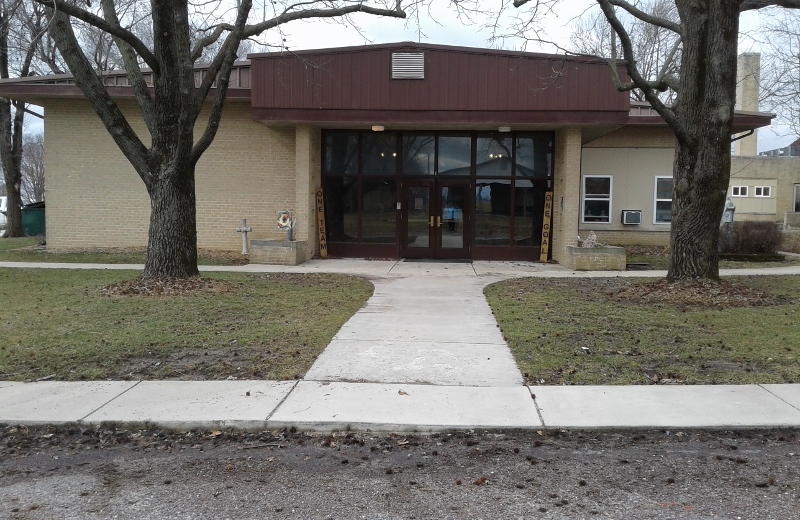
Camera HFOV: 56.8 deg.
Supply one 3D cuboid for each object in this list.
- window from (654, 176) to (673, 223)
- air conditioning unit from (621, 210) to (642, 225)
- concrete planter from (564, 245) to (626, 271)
[{"bbox_3d":[8.156,-1.800,22.412,0.865,1.450,0.120,1,4,4],"label":"window"},{"bbox_3d":[7.000,-1.281,22.401,0.500,0.415,0.440,1,4,4],"label":"air conditioning unit"},{"bbox_3d":[4.557,-0.065,17.280,1.140,0.490,1.400,1,4,4],"label":"concrete planter"}]

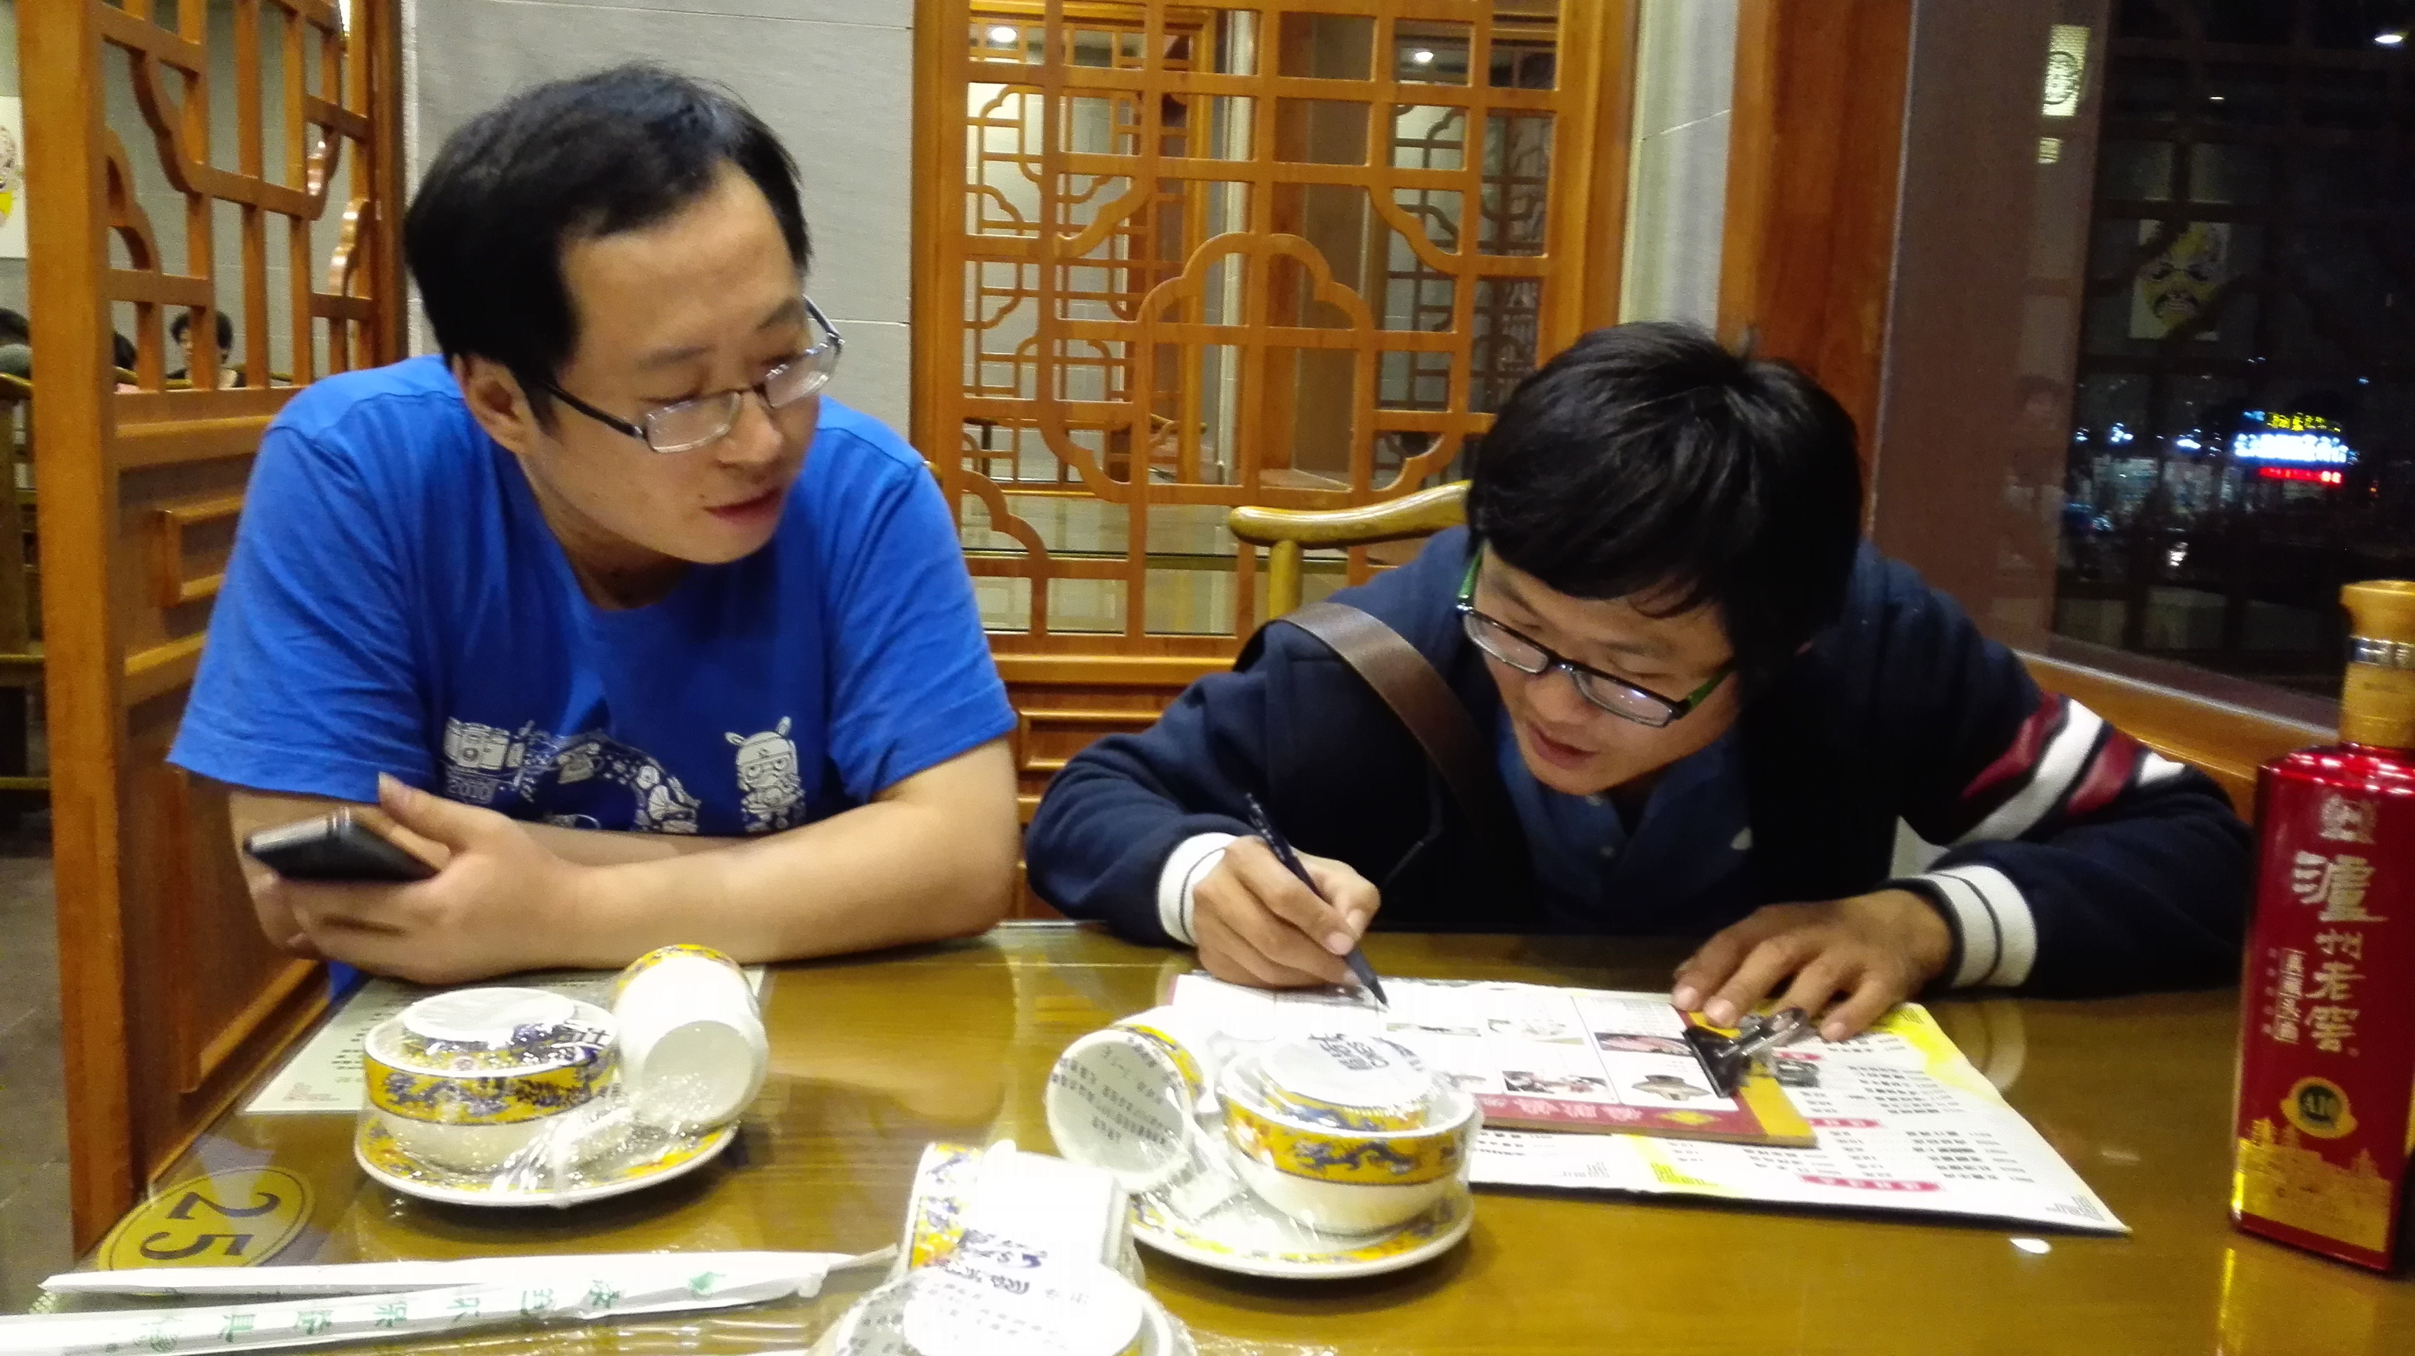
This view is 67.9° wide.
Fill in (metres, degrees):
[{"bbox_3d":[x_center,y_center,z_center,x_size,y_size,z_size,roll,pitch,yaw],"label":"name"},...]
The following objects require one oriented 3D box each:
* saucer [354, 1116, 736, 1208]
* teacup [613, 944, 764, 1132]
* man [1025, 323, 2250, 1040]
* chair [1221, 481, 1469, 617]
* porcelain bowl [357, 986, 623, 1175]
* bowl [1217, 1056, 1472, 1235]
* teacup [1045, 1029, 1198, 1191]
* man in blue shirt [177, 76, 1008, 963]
[{"bbox_3d":[-0.278,0.199,0.754,0.148,0.021,0.148,1,9,-9],"label":"saucer"},{"bbox_3d":[-0.230,0.164,0.804,0.068,0.068,0.060,-2,15,-21],"label":"teacup"},{"bbox_3d":[0.242,0.344,1.215,0.710,1.100,0.750,3,8,6],"label":"man"},{"bbox_3d":[0.311,0.371,1.400,0.570,1.030,0.540,1,9,-9],"label":"chair"},{"bbox_3d":[-0.287,0.165,0.725,0.099,0.050,0.099,2,8,0],"label":"porcelain bowl"},{"bbox_3d":[0.054,0.182,0.704,0.100,0.049,0.100,2,8,0],"label":"bowl"},{"bbox_3d":[-0.026,0.174,0.755,0.068,0.068,0.058,5,7,20],"label":"teacup"},{"bbox_3d":[-0.386,0.266,1.204,0.520,1.240,0.640,1,9,-6],"label":"man in blue shirt"}]

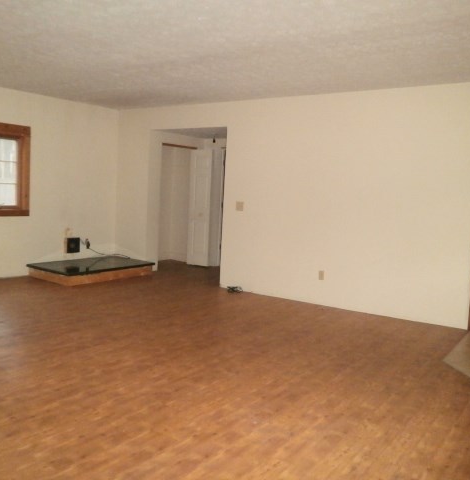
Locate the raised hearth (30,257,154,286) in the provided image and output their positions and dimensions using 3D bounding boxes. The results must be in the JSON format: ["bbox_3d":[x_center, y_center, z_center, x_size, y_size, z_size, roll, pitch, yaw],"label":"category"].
[{"bbox_3d":[-2.087,0.440,7.087,1.010,0.165,1.540,6,6,33],"label":"raised hearth"}]

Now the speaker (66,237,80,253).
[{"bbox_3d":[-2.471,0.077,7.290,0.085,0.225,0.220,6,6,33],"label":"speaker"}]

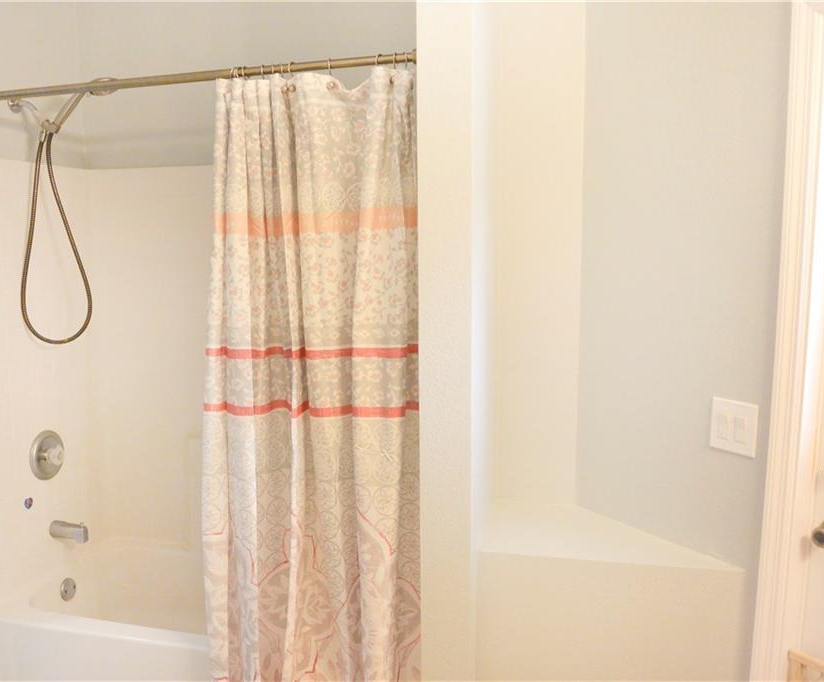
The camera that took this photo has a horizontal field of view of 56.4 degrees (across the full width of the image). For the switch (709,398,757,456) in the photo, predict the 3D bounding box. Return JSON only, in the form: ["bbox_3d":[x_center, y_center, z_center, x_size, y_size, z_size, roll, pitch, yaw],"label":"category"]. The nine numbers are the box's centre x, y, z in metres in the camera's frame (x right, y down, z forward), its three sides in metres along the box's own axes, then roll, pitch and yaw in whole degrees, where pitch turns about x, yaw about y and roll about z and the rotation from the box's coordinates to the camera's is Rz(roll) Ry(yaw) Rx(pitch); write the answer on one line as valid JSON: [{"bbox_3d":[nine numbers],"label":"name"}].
[{"bbox_3d":[0.736,0.199,1.758,0.010,0.118,0.119,-6,10,-34],"label":"switch"}]

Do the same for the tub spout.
[{"bbox_3d":[-1.224,0.683,2.749,0.124,0.064,0.050,2,9,16],"label":"tub spout"}]

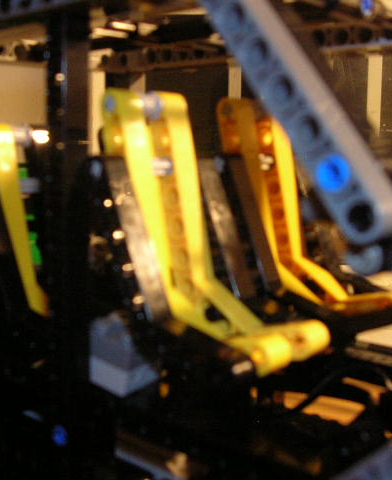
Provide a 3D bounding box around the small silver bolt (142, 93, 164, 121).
[{"bbox_3d":[-0.013,-0.035,0.177,0.007,0.007,0.008,-12,-2,44],"label":"small silver bolt"}]

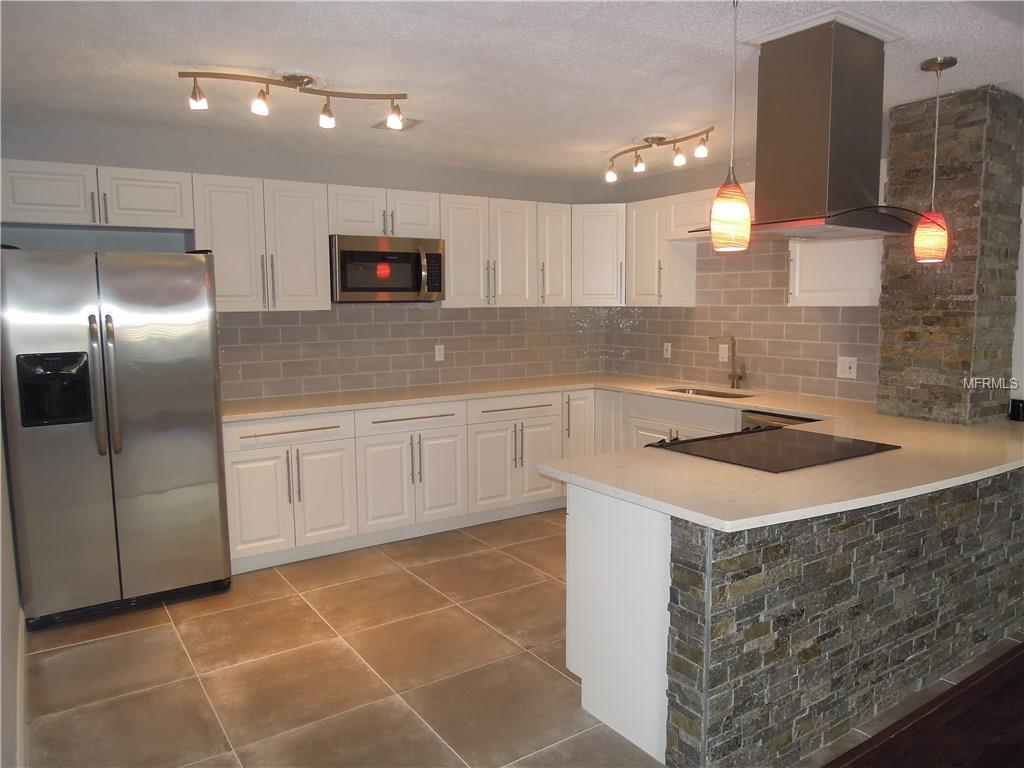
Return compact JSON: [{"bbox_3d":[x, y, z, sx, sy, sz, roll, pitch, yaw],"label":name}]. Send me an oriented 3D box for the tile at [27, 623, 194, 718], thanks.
[{"bbox_3d":[-1.675,1.179,2.965,0.573,0.010,0.603,-5,7,-34],"label":"tile"}]

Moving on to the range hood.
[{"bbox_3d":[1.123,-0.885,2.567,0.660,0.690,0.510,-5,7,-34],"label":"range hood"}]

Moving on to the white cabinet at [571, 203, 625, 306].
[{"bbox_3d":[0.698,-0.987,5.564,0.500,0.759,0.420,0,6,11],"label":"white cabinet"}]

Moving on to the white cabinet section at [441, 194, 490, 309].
[{"bbox_3d":[-0.398,-0.910,4.973,0.377,0.757,0.320,-5,7,-32],"label":"white cabinet section"}]

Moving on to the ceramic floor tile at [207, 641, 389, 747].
[{"bbox_3d":[-0.851,1.188,2.791,0.603,0.010,0.603,-5,7,-34],"label":"ceramic floor tile"}]

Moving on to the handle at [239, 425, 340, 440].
[{"bbox_3d":[-1.240,0.270,3.985,0.557,0.014,0.036,-5,7,-34],"label":"handle"}]

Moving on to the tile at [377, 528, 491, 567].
[{"bbox_3d":[-0.500,1.017,4.402,0.598,0.015,0.510,-5,7,-34],"label":"tile"}]

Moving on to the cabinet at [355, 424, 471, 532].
[{"bbox_3d":[-0.760,0.571,4.696,0.764,0.589,0.560,-5,7,-34],"label":"cabinet"}]

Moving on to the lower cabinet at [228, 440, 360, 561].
[{"bbox_3d":[-1.392,0.623,4.276,0.756,0.589,0.560,-5,7,-34],"label":"lower cabinet"}]

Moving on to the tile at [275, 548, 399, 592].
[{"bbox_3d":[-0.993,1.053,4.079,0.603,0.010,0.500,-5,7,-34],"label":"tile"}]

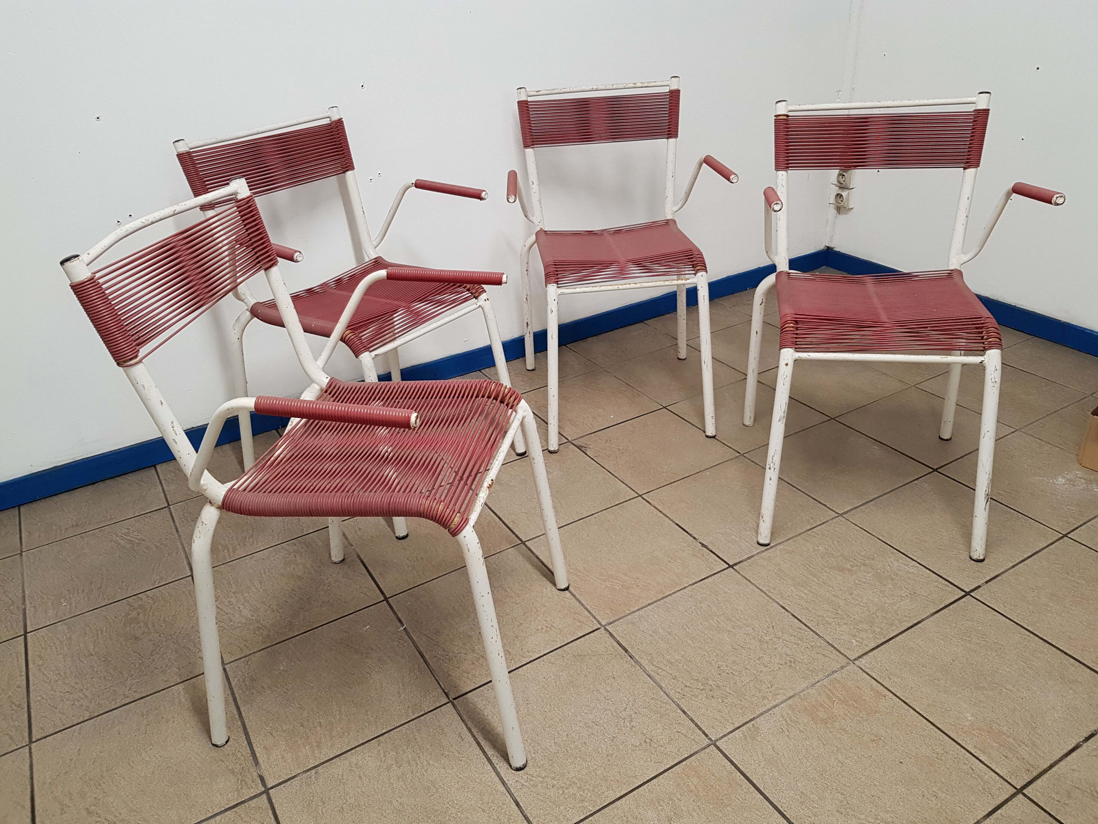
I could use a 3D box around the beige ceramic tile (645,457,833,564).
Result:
[{"bbox_3d":[0.421,0.212,1.840,0.304,0.010,0.300,-18,32,-25],"label":"beige ceramic tile"}]

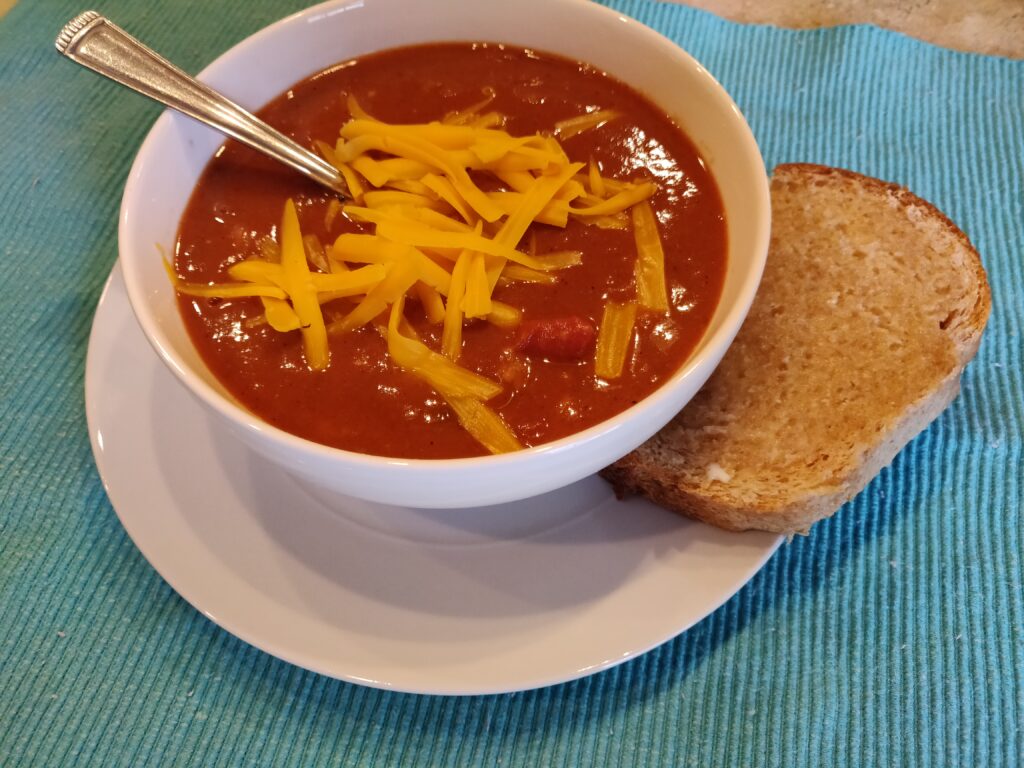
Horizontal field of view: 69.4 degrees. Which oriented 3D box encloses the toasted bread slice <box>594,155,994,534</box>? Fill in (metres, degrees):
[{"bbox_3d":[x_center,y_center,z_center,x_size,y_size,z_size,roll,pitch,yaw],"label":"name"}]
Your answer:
[{"bbox_3d":[0.076,-0.009,0.209,0.125,0.018,0.082,-45,57,-11],"label":"toasted bread slice"}]

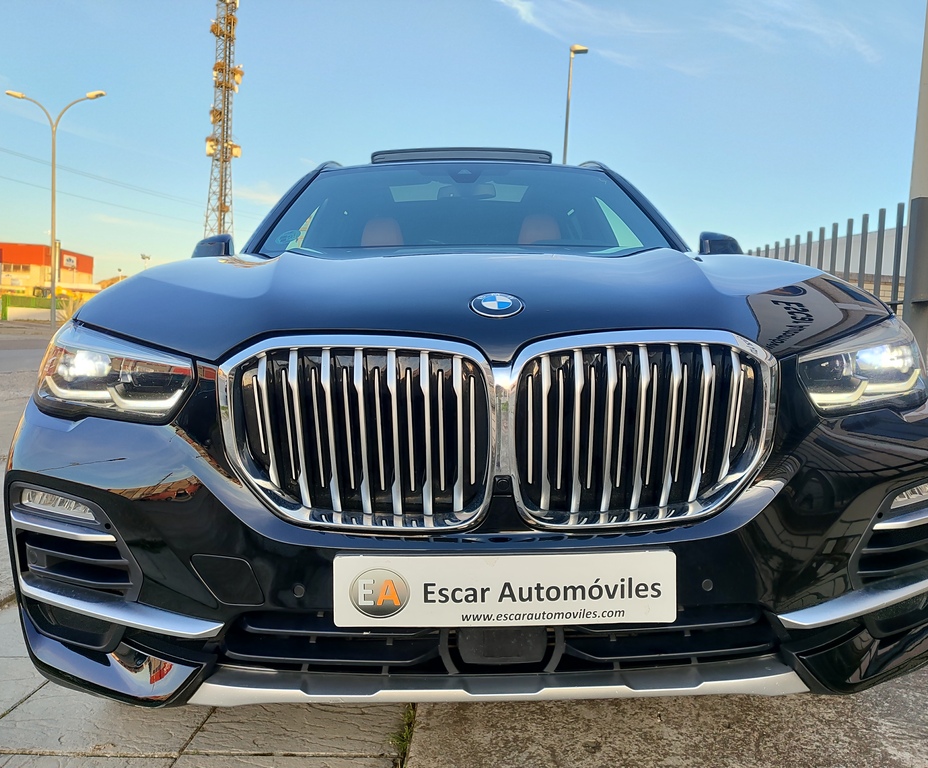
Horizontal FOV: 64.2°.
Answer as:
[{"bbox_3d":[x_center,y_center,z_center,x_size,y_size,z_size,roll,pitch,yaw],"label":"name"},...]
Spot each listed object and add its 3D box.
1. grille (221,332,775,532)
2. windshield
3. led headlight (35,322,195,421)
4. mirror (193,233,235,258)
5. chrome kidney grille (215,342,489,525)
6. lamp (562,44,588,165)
[{"bbox_3d":[0.059,0.071,1.192,0.880,0.305,0.140,0,4,-1],"label":"grille"},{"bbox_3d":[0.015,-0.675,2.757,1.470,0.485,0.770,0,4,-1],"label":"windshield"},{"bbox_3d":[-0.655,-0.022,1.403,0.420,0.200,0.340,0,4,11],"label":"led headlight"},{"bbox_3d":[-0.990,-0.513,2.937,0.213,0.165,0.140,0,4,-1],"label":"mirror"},{"bbox_3d":[-0.170,0.073,1.181,0.433,0.305,0.130,0,4,4],"label":"chrome kidney grille"},{"bbox_3d":[3.221,-5.251,22.387,0.650,9.600,0.280,1,4,-21],"label":"lamp"}]

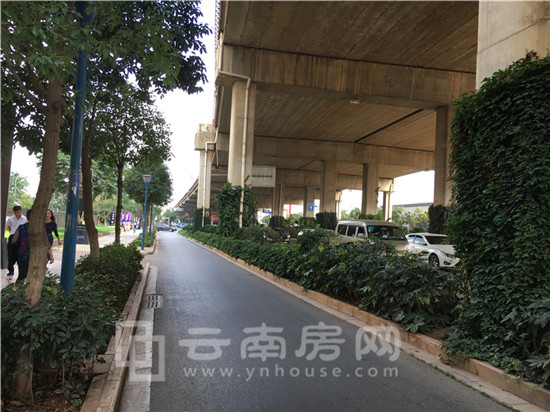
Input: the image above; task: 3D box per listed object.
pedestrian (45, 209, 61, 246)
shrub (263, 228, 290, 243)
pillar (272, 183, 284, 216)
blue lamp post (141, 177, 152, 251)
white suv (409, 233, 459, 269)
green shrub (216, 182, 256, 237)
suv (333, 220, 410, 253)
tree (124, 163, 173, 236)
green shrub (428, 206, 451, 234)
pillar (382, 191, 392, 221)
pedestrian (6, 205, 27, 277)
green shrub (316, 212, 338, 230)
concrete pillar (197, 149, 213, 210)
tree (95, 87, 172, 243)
[{"bbox_3d":[-6.782,0.991,13.840,0.500,1.640,0.420,3,-3,3],"label":"pedestrian"},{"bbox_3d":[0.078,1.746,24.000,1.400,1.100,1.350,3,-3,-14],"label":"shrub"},{"bbox_3d":[0.787,0.874,75.991,1.500,9.000,1.500,4,-3,-14],"label":"pillar"},{"bbox_3d":[-6.834,0.333,24.272,0.560,4.020,0.560,4,-3,-14],"label":"blue lamp post"},{"bbox_3d":[8.600,2.361,24.877,1.830,1.660,4.500,4,-3,-14],"label":"white suv"},{"bbox_3d":[-2.108,0.787,26.574,2.100,3.900,2.000,4,-3,-14],"label":"green shrub"},{"bbox_3d":[4.108,1.637,20.198,1.670,1.920,4.250,3,-3,-12],"label":"suv"},{"bbox_3d":[-8.487,-0.335,31.061,3.100,5.700,3.100,3,-3,-14],"label":"tree"},{"bbox_3d":[12.315,1.587,33.596,1.800,3.400,1.800,3,-3,-14],"label":"green shrub"},{"bbox_3d":[23.083,1.706,96.059,1.400,9.000,1.400,3,-3,-14],"label":"pillar"},{"bbox_3d":[-6.433,0.868,11.471,0.500,1.720,0.360,4,-3,-20],"label":"pedestrian"},{"bbox_3d":[6.122,2.687,53.016,2.000,3.600,2.000,4,-3,-14],"label":"green shrub"},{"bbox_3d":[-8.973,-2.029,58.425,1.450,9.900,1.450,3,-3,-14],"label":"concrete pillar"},{"bbox_3d":[-4.141,-0.759,13.200,2.350,5.300,2.350,4,-3,-14],"label":"tree"}]

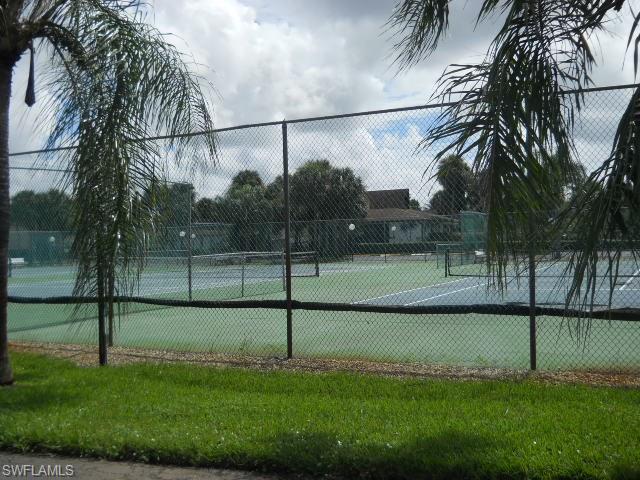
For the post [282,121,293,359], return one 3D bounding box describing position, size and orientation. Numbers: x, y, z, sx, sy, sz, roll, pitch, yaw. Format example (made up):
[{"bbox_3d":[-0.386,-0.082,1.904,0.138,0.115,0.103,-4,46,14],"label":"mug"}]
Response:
[{"bbox_3d":[-0.412,0.000,8.670,0.060,3.020,0.060,-2,-1,27],"label":"post"}]

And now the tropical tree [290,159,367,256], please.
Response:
[{"bbox_3d":[0.677,-2.510,54.500,6.100,8.000,6.000,-1,-1,0],"label":"tropical tree"}]

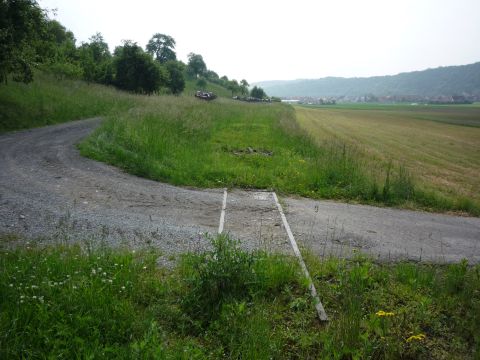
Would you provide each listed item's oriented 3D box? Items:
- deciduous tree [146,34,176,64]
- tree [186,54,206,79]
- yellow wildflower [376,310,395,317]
[{"bbox_3d":[-22.115,-36.624,125.000,8.400,10.000,8.400,0,10,0],"label":"deciduous tree"},{"bbox_3d":[-13.235,-34.838,135.000,6.100,7.800,6.100,0,10,0],"label":"tree"},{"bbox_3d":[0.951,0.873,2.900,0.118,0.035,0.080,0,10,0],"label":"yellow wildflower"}]

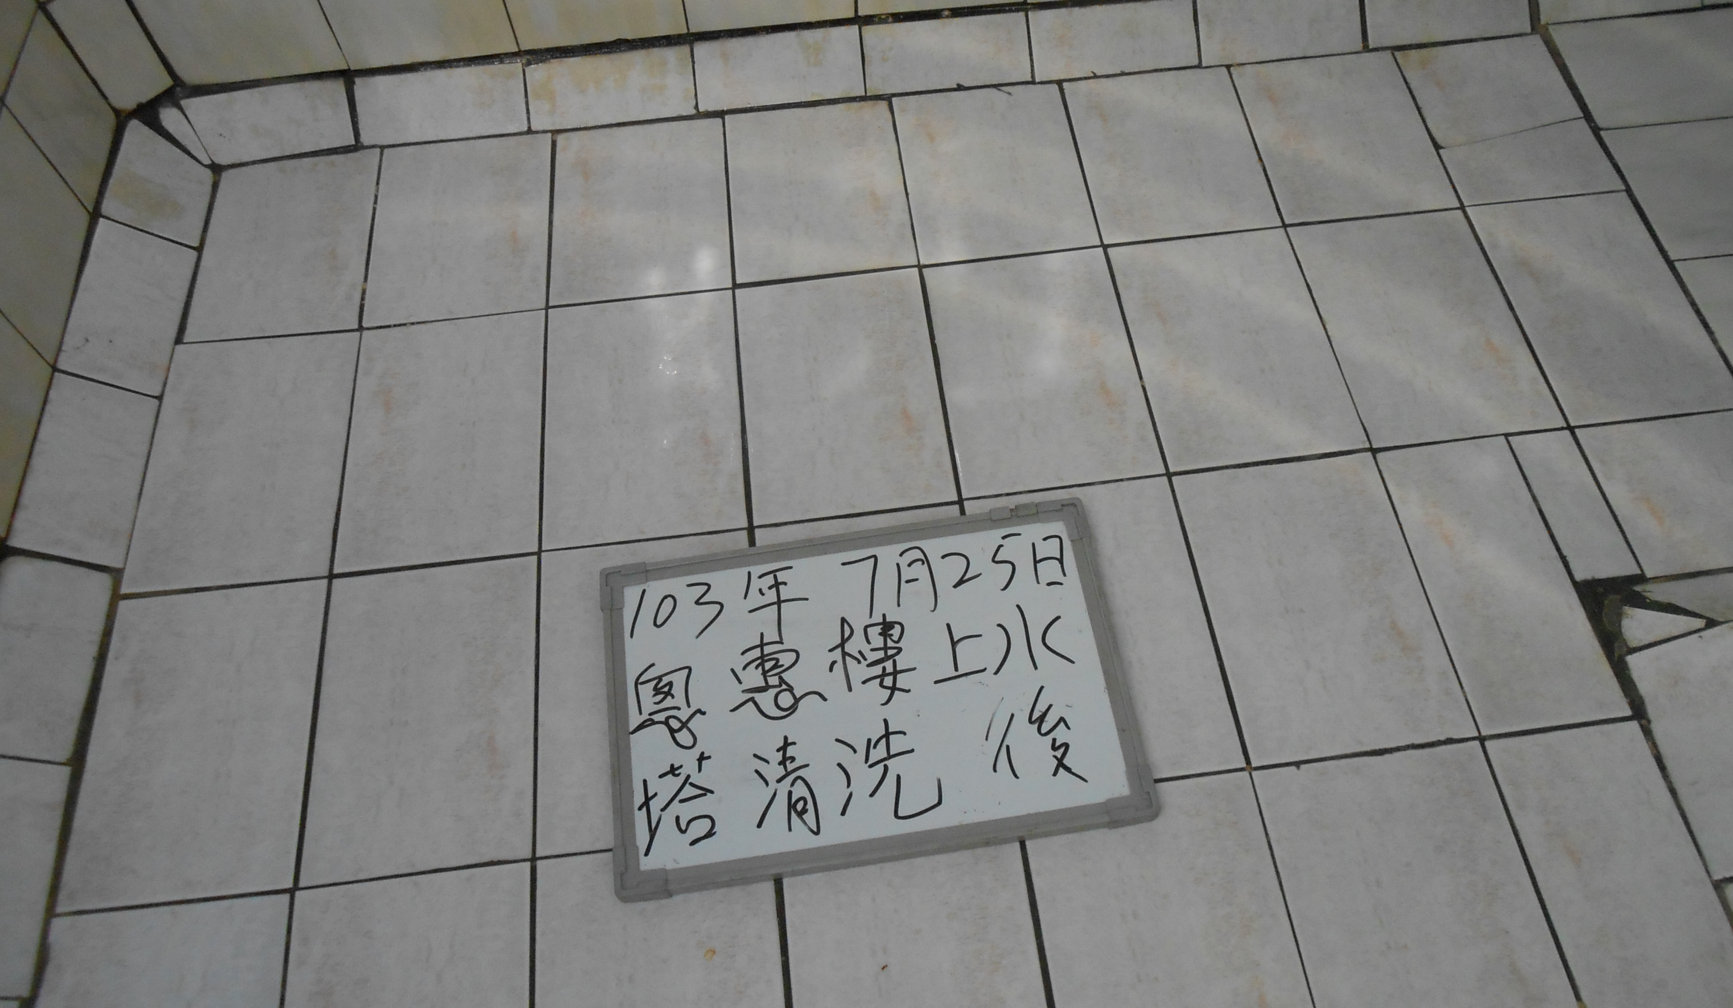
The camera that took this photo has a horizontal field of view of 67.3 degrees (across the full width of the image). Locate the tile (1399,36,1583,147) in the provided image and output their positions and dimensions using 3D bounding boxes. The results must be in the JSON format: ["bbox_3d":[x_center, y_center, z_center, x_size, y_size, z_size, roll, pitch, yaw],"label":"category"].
[{"bbox_3d":[0.726,-0.479,1.517,0.177,0.010,0.157,-6,59,-2],"label":"tile"}]

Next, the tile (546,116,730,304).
[{"bbox_3d":[-0.252,-0.330,1.459,0.195,0.010,0.259,-6,59,-2],"label":"tile"}]

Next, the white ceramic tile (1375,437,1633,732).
[{"bbox_3d":[0.574,0.069,1.190,0.130,0.010,0.290,-6,59,-2],"label":"white ceramic tile"}]

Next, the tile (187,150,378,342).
[{"bbox_3d":[-0.657,-0.294,1.484,0.185,0.010,0.269,-7,58,-2],"label":"tile"}]

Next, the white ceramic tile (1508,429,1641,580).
[{"bbox_3d":[0.671,0.001,1.241,0.056,0.010,0.162,-7,58,-2],"label":"white ceramic tile"}]

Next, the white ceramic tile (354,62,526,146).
[{"bbox_3d":[-0.506,-0.483,1.555,0.197,0.010,0.086,-5,95,-1],"label":"white ceramic tile"}]

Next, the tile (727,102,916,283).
[{"bbox_3d":[-0.056,-0.360,1.500,0.200,0.010,0.266,-6,58,-2],"label":"tile"}]

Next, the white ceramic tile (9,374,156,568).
[{"bbox_3d":[-0.757,-0.032,1.261,0.093,0.010,0.194,17,52,-32],"label":"white ceramic tile"}]

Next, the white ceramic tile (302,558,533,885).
[{"bbox_3d":[-0.394,0.187,1.171,0.196,0.010,0.295,-7,58,-2],"label":"white ceramic tile"}]

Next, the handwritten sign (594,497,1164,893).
[{"bbox_3d":[0.001,0.163,1.152,0.455,0.020,0.310,-8,58,-2],"label":"handwritten sign"}]

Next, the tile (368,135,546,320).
[{"bbox_3d":[-0.459,-0.313,1.482,0.199,0.010,0.271,-6,58,-1],"label":"tile"}]

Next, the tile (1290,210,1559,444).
[{"bbox_3d":[0.578,-0.187,1.361,0.195,0.010,0.296,-6,58,-2],"label":"tile"}]

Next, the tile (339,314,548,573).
[{"bbox_3d":[-0.430,-0.068,1.336,0.200,0.010,0.300,-6,58,-2],"label":"tile"}]

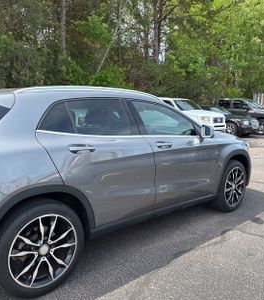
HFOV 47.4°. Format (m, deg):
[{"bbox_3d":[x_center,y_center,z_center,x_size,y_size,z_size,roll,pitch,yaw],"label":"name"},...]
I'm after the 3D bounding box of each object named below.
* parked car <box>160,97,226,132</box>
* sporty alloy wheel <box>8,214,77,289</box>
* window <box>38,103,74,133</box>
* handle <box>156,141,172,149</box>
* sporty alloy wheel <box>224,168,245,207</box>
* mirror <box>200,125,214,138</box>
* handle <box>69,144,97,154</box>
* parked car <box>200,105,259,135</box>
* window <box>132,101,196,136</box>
[{"bbox_3d":[1.998,-1.615,15.101,1.980,1.880,5.300,-7,11,-43],"label":"parked car"},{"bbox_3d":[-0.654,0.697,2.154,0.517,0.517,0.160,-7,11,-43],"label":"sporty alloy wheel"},{"bbox_3d":[-0.574,-0.239,2.202,0.278,0.253,0.050,-1,-20,-42],"label":"window"},{"bbox_3d":[0.311,-0.055,2.892,0.215,0.058,0.055,0,-2,-43],"label":"handle"},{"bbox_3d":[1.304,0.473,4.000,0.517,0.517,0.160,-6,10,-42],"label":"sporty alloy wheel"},{"bbox_3d":[0.821,-0.212,3.296,0.120,0.140,0.200,-7,11,-43],"label":"mirror"},{"bbox_3d":[-0.368,-0.007,2.248,0.225,0.062,0.055,0,-2,-43],"label":"handle"},{"bbox_3d":[4.498,-1.617,16.840,1.880,1.483,5.000,-7,11,-43],"label":"parked car"},{"bbox_3d":[0.345,-0.317,3.104,0.806,0.372,0.060,-3,-19,-42],"label":"window"}]

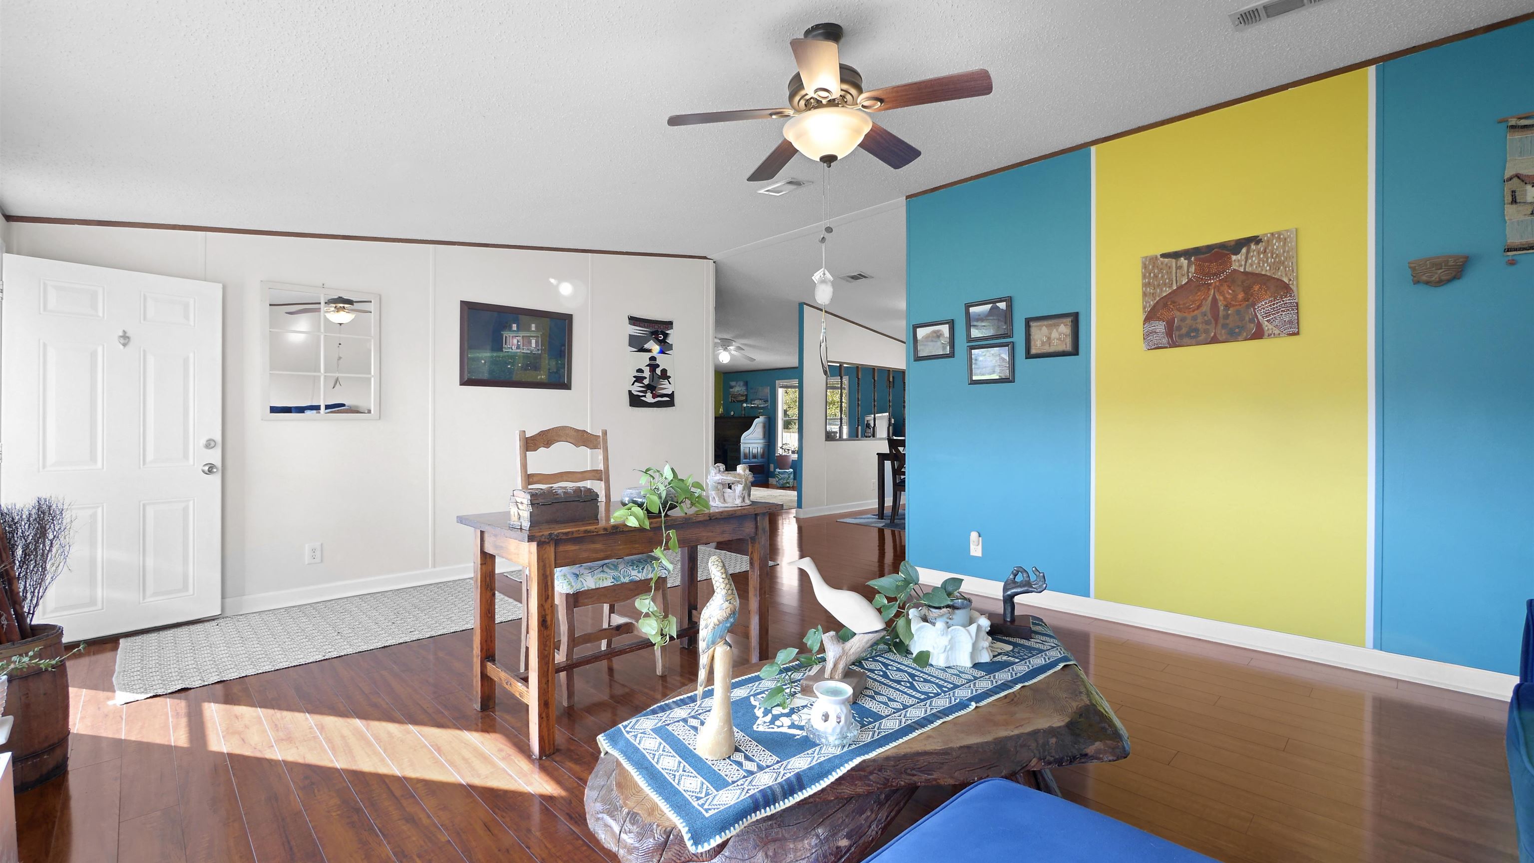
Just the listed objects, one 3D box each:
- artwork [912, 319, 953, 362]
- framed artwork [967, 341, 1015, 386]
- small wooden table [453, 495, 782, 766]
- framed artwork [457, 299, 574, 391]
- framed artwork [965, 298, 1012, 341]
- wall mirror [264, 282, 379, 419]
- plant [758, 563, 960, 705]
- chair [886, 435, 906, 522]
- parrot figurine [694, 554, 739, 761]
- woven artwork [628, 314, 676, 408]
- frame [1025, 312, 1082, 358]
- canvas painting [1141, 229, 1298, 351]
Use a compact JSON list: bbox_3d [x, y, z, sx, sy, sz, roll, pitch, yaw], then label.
[{"bbox_3d":[1.178,-0.639,4.381,0.020,0.265,0.318,0,1,-44],"label":"artwork"},{"bbox_3d":[1.486,-0.446,4.103,0.020,0.260,0.317,0,1,-45],"label":"framed artwork"},{"bbox_3d":[-0.578,0.712,2.653,0.645,0.757,1.190,1,1,45],"label":"small wooden table"},{"bbox_3d":[-1.950,-0.654,4.888,0.889,0.627,0.030,0,1,-45],"label":"framed artwork"},{"bbox_3d":[1.462,-0.731,4.090,0.020,0.265,0.315,0,1,-44],"label":"framed artwork"},{"bbox_3d":[-2.794,-0.483,3.921,0.615,0.833,0.030,0,1,-45],"label":"wall mirror"},{"bbox_3d":[0.301,0.559,1.835,0.742,0.299,0.279,0,0,-24],"label":"plant"},{"bbox_3d":[1.775,0.584,7.405,0.460,1.000,0.550,0,0,28],"label":"chair"},{"bbox_3d":[-0.107,0.474,1.318,0.105,0.420,0.082,0,1,-38],"label":"parrot figurine"},{"bbox_3d":[-1.069,-0.637,5.772,0.507,0.817,0.015,0,1,-45],"label":"woven artwork"},{"bbox_3d":[1.760,-0.582,3.826,0.022,0.258,0.318,0,1,-45],"label":"frame"},{"bbox_3d":[2.322,-0.714,3.216,0.025,0.520,0.655,0,1,-44],"label":"canvas painting"}]

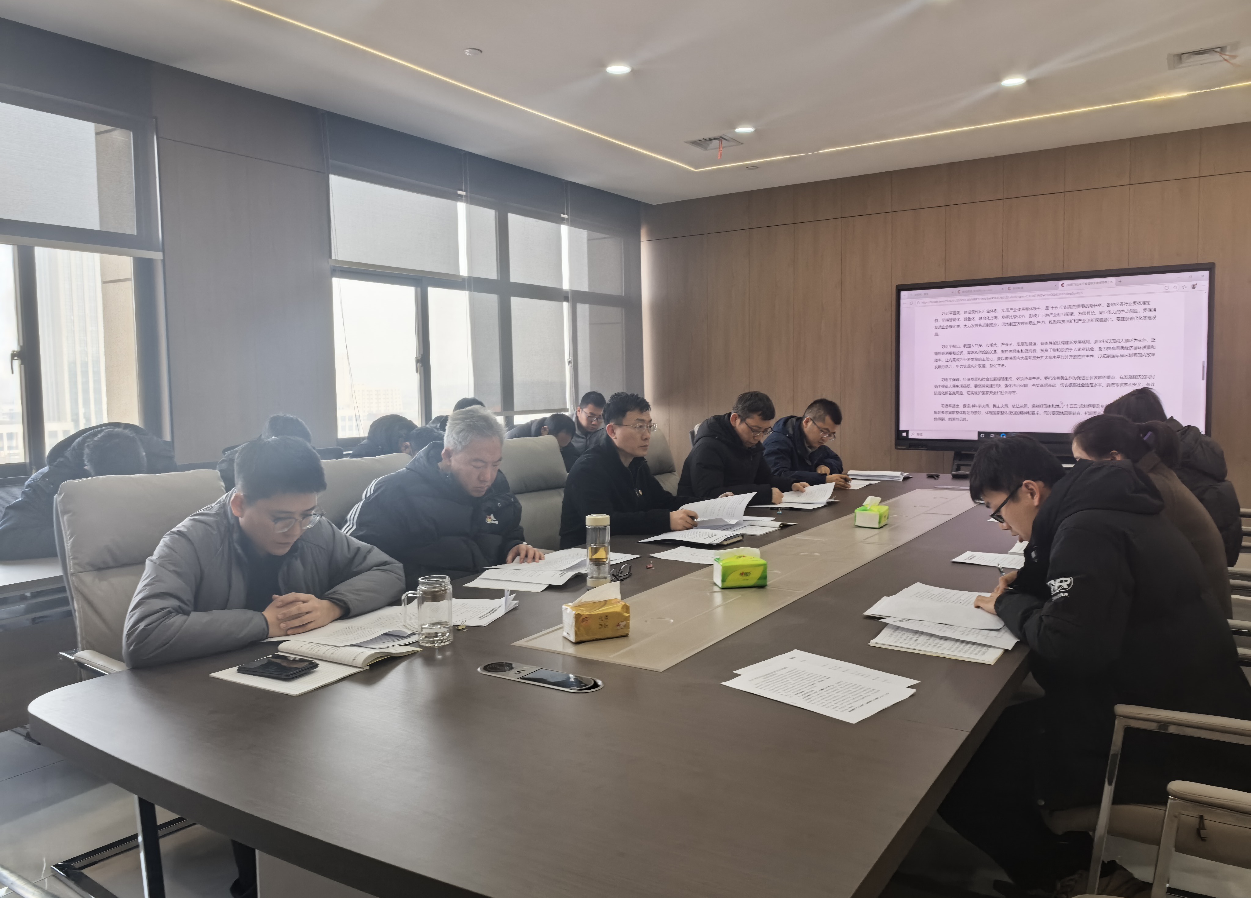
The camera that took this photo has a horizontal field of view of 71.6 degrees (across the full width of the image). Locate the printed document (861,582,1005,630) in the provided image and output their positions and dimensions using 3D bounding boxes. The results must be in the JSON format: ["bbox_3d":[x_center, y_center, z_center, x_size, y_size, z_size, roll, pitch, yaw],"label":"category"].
[{"bbox_3d":[0.824,0.402,2.213,0.310,0.028,0.400,3,6,35],"label":"printed document"}]

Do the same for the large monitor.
[{"bbox_3d":[2.813,-0.563,5.887,1.936,1.191,0.100,3,6,35],"label":"large monitor"}]

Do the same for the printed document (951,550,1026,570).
[{"bbox_3d":[1.240,0.361,2.837,0.297,0.008,0.210,3,6,35],"label":"printed document"}]

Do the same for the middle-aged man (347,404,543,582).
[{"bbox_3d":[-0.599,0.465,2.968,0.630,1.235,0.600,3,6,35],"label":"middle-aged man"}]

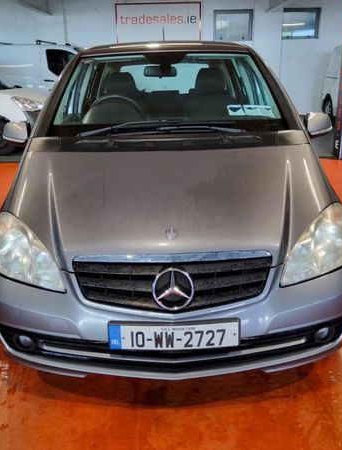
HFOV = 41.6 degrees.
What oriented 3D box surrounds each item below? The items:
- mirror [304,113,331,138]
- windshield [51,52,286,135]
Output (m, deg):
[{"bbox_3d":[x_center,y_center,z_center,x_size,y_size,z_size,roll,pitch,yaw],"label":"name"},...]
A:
[{"bbox_3d":[0.900,-0.626,2.798,0.190,0.160,0.130,-2,19,0],"label":"mirror"},{"bbox_3d":[-0.026,-0.824,2.794,1.400,0.140,0.860,-2,52,0],"label":"windshield"}]

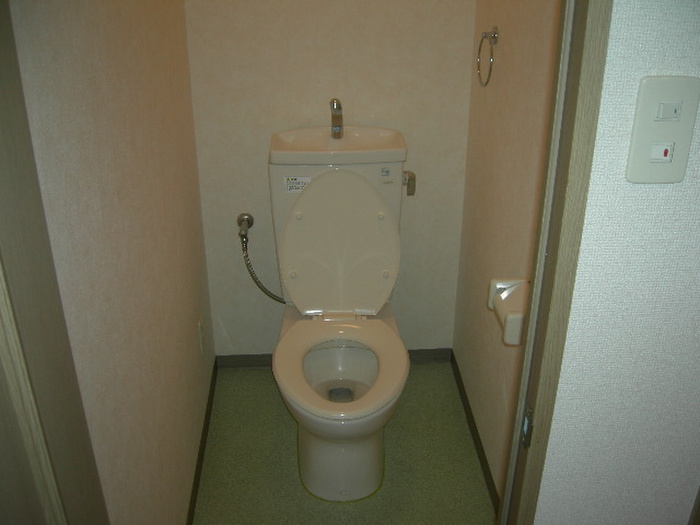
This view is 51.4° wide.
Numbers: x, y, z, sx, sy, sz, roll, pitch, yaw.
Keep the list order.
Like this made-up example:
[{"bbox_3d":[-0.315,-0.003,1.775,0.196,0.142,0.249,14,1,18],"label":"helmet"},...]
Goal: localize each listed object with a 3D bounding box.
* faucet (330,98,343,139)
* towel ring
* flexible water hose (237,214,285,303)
[{"bbox_3d":[-0.040,-0.419,2.130,0.033,0.122,0.078,1,26,1],"label":"faucet"},{"bbox_3d":[0.356,-0.530,1.869,0.046,0.152,0.150,-1,26,-3],"label":"towel ring"},{"bbox_3d":[-0.282,-0.001,2.357,0.158,0.300,0.105,-1,26,-3],"label":"flexible water hose"}]

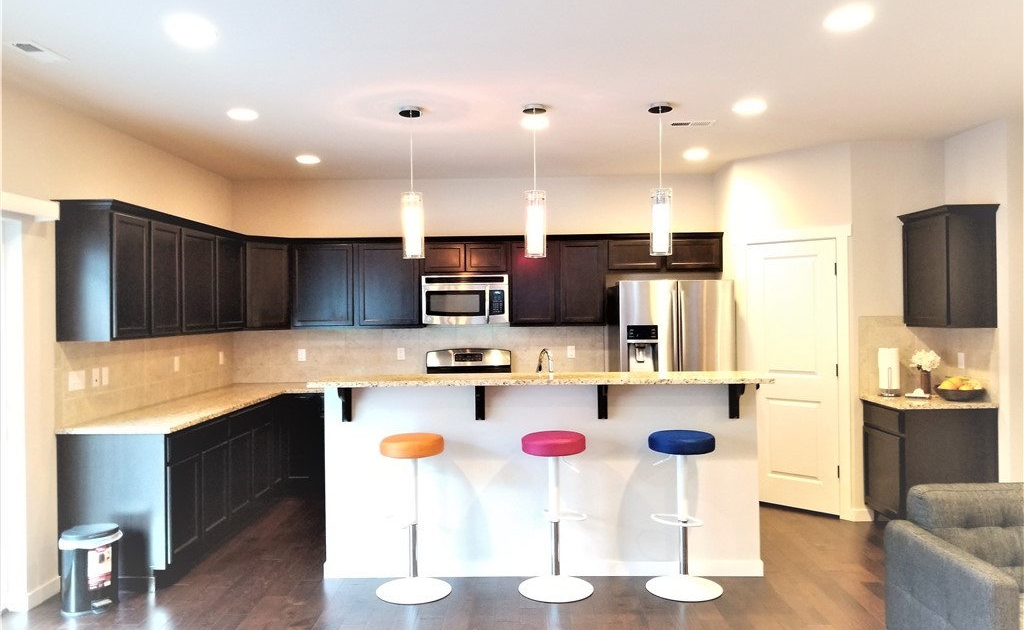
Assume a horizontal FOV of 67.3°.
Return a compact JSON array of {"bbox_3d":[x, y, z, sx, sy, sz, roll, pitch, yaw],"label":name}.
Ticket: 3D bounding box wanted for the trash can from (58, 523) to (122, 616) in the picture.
[{"bbox_3d":[-2.236,1.348,4.083,0.235,0.410,0.280,0,0,42],"label":"trash can"}]

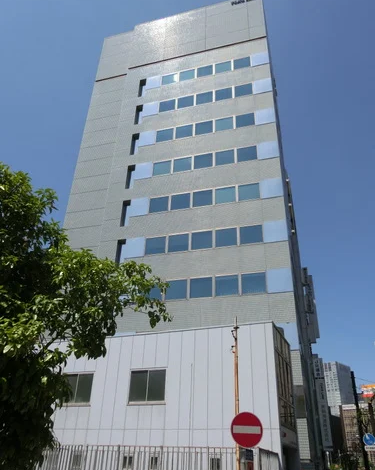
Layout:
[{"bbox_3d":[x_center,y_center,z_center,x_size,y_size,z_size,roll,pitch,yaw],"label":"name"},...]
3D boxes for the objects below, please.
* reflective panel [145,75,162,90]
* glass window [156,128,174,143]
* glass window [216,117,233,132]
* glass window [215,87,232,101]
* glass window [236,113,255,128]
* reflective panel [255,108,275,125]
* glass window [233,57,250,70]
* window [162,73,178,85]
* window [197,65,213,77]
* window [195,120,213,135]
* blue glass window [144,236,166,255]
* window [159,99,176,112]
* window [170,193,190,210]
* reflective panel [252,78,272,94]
[{"bbox_3d":[-2.977,-13.297,36.487,1.411,1.489,0.100,-7,-32,15],"label":"reflective panel"},{"bbox_3d":[-1.795,-7.946,33.327,1.382,1.275,0.150,-7,-32,15],"label":"glass window"},{"bbox_3d":[2.762,-8.326,31.460,1.415,1.293,0.100,-7,-32,15],"label":"glass window"},{"bbox_3d":[2.870,-11.147,33.168,1.415,1.293,0.100,-7,-32,15],"label":"glass window"},{"bbox_3d":[4.367,-8.672,31.719,1.382,1.275,0.150,-7,-32,15],"label":"glass window"},{"bbox_3d":[6.051,-9.230,32.651,1.540,1.505,0.100,-7,-32,15],"label":"reflective panel"},{"bbox_3d":[4.776,-15.069,36.643,1.517,1.351,0.100,-7,-32,15],"label":"glass window"},{"bbox_3d":[-1.545,-13.785,37.104,1.448,1.291,0.120,-7,-32,15],"label":"window"},{"bbox_3d":[1.511,-14.084,35.992,1.382,1.275,0.150,-7,-32,15],"label":"window"},{"bbox_3d":[1.365,-8.850,34.607,1.494,1.368,0.100,-7,-33,14],"label":"window"},{"bbox_3d":[-2.133,0.716,28.124,1.382,1.275,0.150,-7,-32,15],"label":"blue glass window"},{"bbox_3d":[-1.661,-10.881,35.340,1.448,1.291,0.120,-7,-32,15],"label":"window"},{"bbox_3d":[-0.504,-2.474,30.753,1.517,1.351,0.100,-7,-32,15],"label":"window"},{"bbox_3d":[5.995,-11.819,33.344,1.462,1.528,0.120,-7,-32,15],"label":"reflective panel"}]

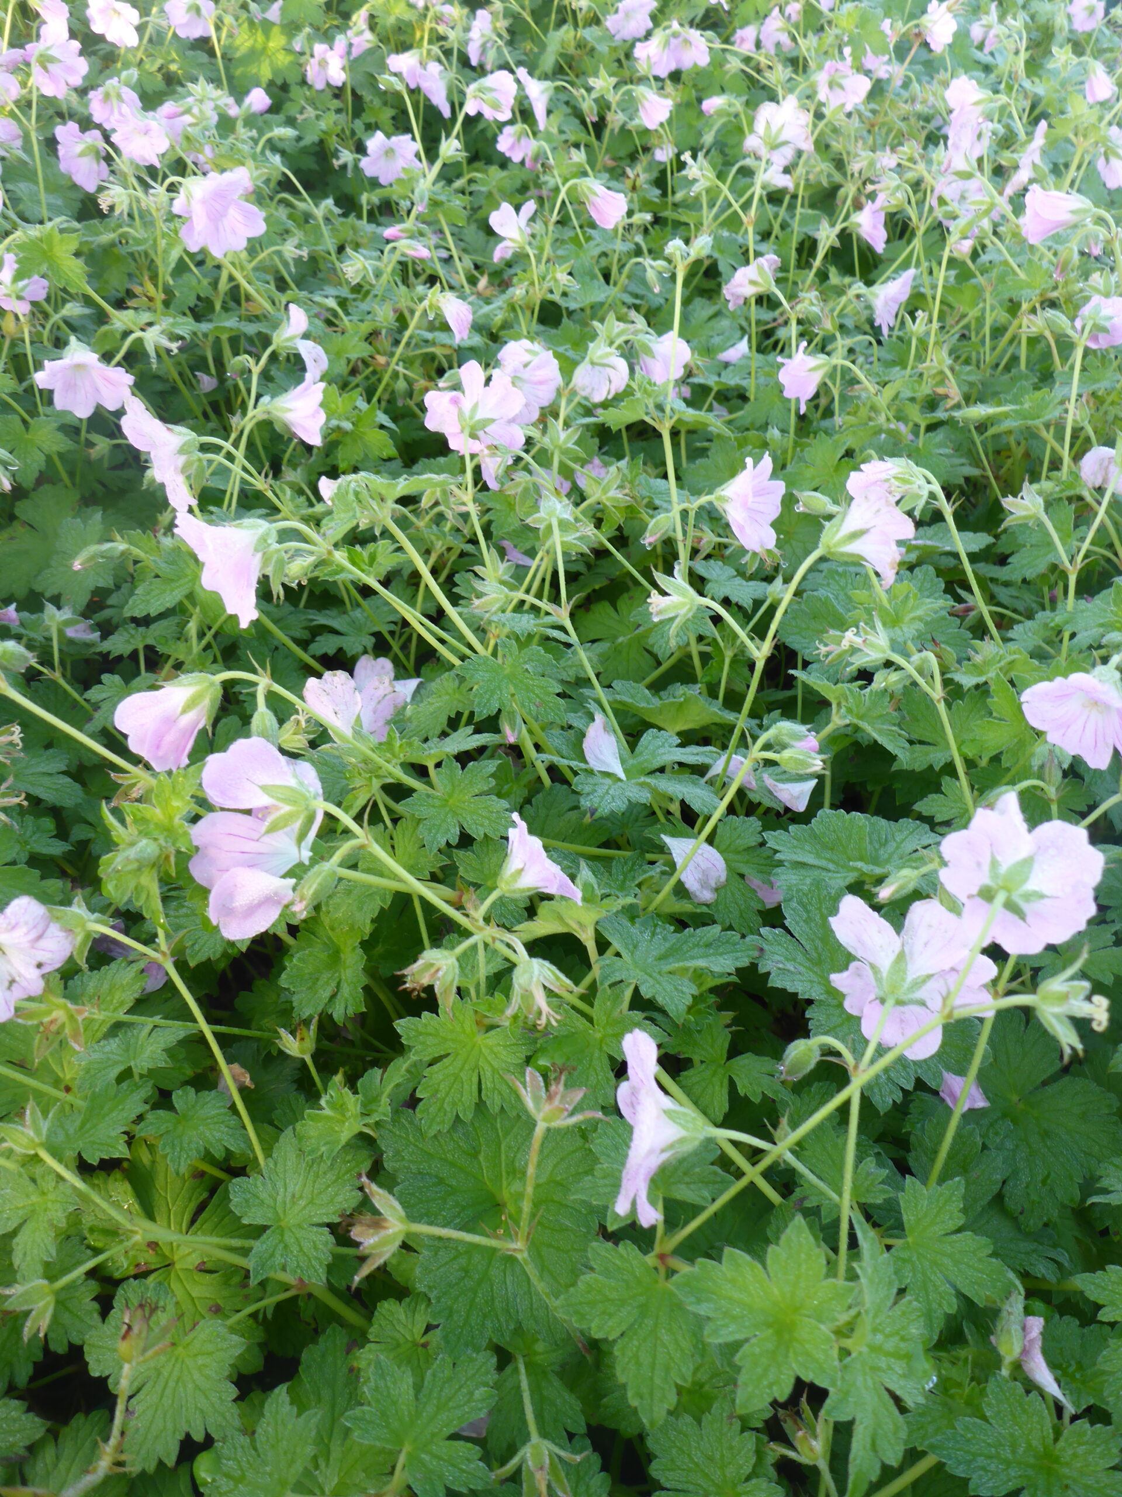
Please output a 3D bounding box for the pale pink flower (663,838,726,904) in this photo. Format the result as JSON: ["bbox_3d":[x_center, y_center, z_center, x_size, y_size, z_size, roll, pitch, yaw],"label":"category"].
[{"bbox_3d":[0.042,0.038,0.380,0.020,0.012,0.017,0,41,0],"label":"pale pink flower"}]

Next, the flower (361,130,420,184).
[{"bbox_3d":[-0.112,-0.386,0.790,0.037,0.033,0.016,-6,30,-7],"label":"flower"}]

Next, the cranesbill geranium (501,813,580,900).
[{"bbox_3d":[-0.010,0.037,0.360,0.018,0.028,0.028,-34,51,-24],"label":"cranesbill geranium"}]

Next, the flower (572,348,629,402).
[{"bbox_3d":[0.016,-0.168,0.540,0.021,0.023,0.024,3,37,24],"label":"flower"}]

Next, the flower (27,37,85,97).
[{"bbox_3d":[-0.340,-0.456,0.800,0.040,0.040,0.024,9,4,10],"label":"flower"}]

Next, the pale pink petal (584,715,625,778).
[{"bbox_3d":[0.014,-0.001,0.390,0.013,0.007,0.021,-19,76,-11],"label":"pale pink petal"}]

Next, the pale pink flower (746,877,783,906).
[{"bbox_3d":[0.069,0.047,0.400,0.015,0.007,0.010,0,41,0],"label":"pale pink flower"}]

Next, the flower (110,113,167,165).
[{"bbox_3d":[-0.269,-0.390,0.770,0.033,0.032,0.019,-14,44,-16],"label":"flower"}]

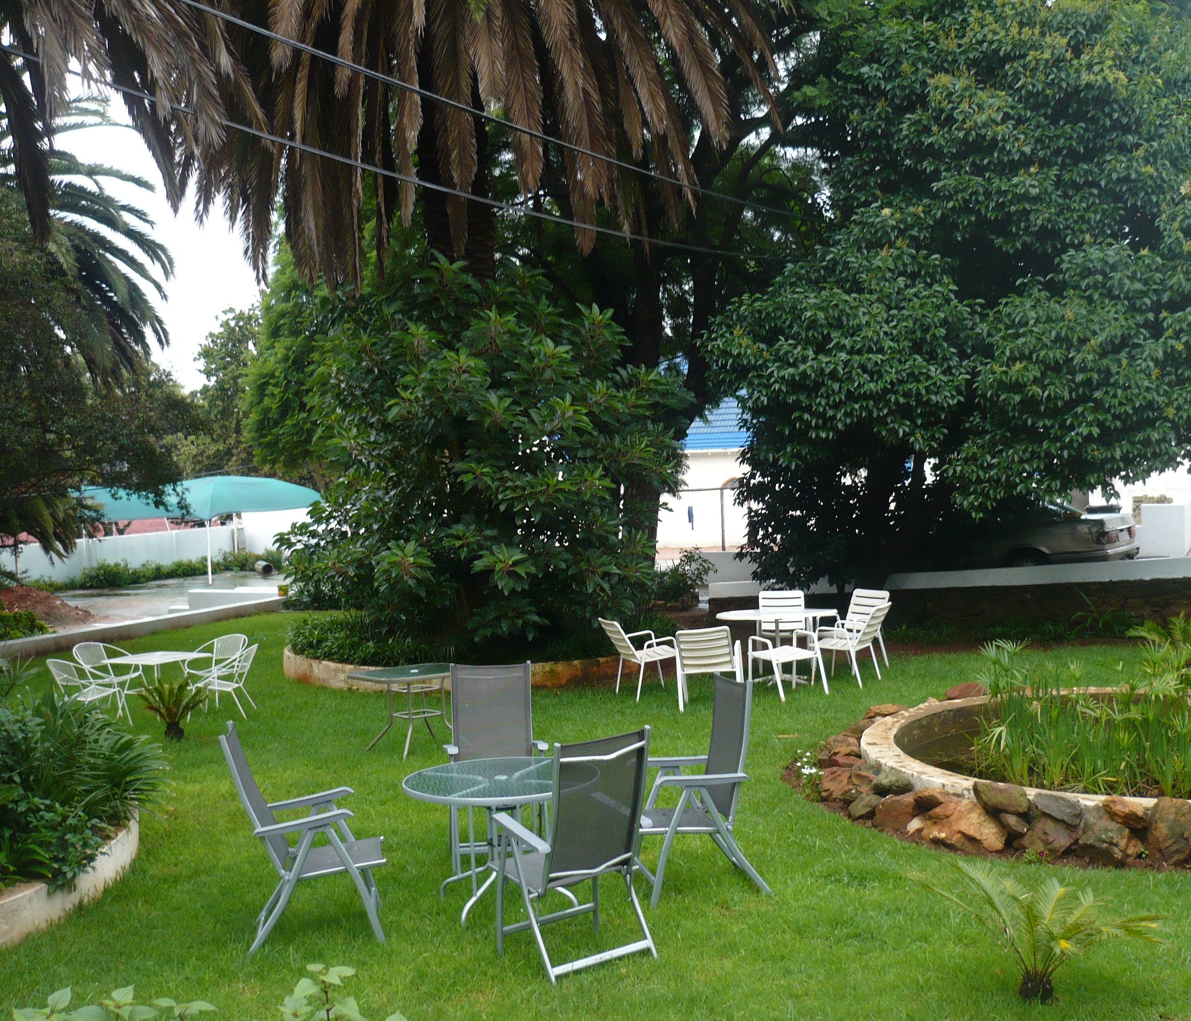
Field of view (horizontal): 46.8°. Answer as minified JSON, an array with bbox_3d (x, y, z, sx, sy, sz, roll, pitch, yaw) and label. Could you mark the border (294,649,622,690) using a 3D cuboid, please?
[{"bbox_3d":[-1.352,1.805,17.152,4.800,0.290,4.700,-2,2,0],"label":"border"}]

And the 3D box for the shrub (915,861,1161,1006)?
[{"bbox_3d":[1.931,1.822,5.972,1.040,0.580,0.950,-2,2,0],"label":"shrub"}]

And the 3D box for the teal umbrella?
[{"bbox_3d":[-11.848,0.593,41.500,7.300,3.200,5.500,-3,2,-12],"label":"teal umbrella"}]

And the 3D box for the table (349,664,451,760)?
[{"bbox_3d":[-1.544,1.738,11.968,0.930,0.710,0.680,-3,2,-37],"label":"table"}]

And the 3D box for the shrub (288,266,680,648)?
[{"bbox_3d":[-1.488,-0.704,16.786,4.900,4.720,4.500,-2,2,0],"label":"shrub"}]

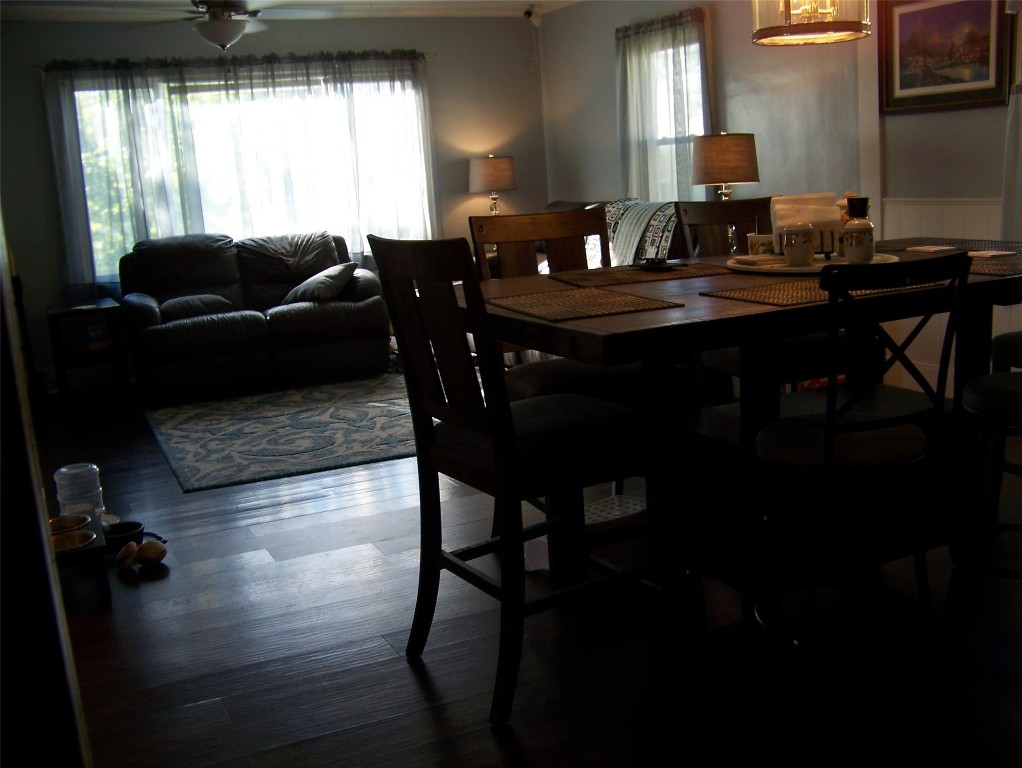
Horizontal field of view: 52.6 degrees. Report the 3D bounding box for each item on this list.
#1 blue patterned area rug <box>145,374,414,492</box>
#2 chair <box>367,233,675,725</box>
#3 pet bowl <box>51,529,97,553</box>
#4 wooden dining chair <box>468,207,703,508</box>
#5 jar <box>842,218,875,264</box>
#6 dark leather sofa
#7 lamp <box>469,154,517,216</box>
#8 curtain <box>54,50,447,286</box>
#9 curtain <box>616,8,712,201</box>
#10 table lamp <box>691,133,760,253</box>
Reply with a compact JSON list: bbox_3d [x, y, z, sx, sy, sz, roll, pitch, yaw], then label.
[{"bbox_3d":[-0.601,0.110,5.675,2.550,0.020,1.930,-9,13,-23],"label":"blue patterned area rug"},{"bbox_3d":[0.033,0.169,2.544,0.560,1.095,0.485,-10,13,-30],"label":"chair"},{"bbox_3d":[-1.363,0.496,3.167,0.184,0.055,0.184,-8,12,-23],"label":"pet bowl"},{"bbox_3d":[0.198,0.011,3.269,0.485,1.090,0.560,-7,12,-17],"label":"wooden dining chair"},{"bbox_3d":[0.945,-0.397,2.807,0.088,0.125,0.088,-3,12,1],"label":"jar"},{"bbox_3d":[-1.650,-0.480,6.589,1.540,0.930,0.960,-8,13,-22],"label":"dark leather sofa"},{"bbox_3d":[-0.119,-1.284,7.317,0.325,0.665,0.325,-3,12,1],"label":"lamp"},{"bbox_3d":[-1.678,-1.389,6.962,2.540,1.580,0.100,-9,13,-23],"label":"curtain"},{"bbox_3d":[0.933,-1.582,6.413,0.100,1.340,0.990,-9,13,-23],"label":"curtain"},{"bbox_3d":[1.039,-0.864,4.992,0.325,0.665,0.325,-3,12,1],"label":"table lamp"}]

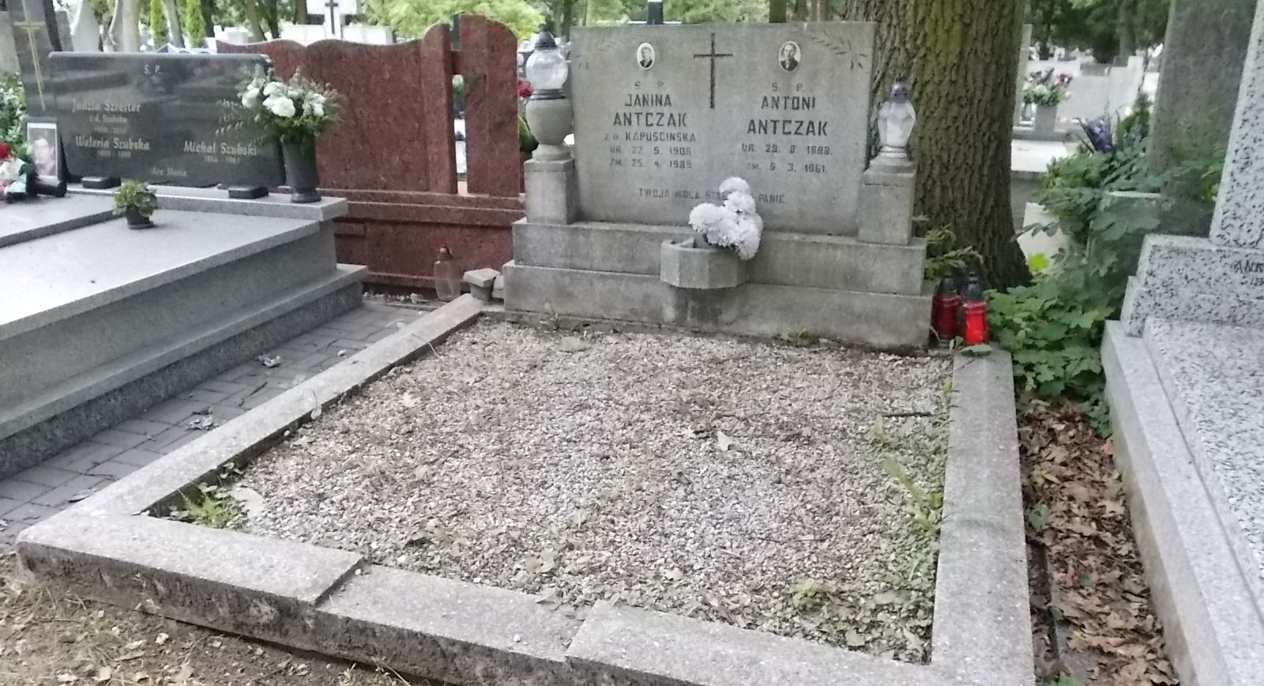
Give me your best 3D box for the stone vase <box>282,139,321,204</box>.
[{"bbox_3d":[-1.606,-0.846,4.622,0.156,0.315,0.156,5,20,19],"label":"stone vase"}]

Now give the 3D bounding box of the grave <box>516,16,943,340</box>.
[{"bbox_3d":[0.310,-0.667,3.936,1.865,1.240,0.400,6,21,19],"label":"grave"}]

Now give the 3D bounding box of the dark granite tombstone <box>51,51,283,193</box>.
[{"bbox_3d":[-2.449,-1.172,4.990,1.430,0.640,0.080,6,18,20],"label":"dark granite tombstone"}]

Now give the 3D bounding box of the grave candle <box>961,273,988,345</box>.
[{"bbox_3d":[1.310,-0.126,3.618,0.089,0.268,0.089,1,18,20],"label":"grave candle"}]

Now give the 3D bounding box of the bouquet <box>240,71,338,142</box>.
[{"bbox_3d":[-1.651,-1.139,4.567,0.480,0.340,0.420,6,21,19],"label":"bouquet"}]

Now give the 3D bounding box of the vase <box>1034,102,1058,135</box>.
[{"bbox_3d":[3.351,-1.827,7.672,0.167,0.235,0.167,5,20,19],"label":"vase"}]

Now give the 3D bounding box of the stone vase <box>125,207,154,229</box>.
[{"bbox_3d":[-2.373,-0.611,4.563,0.125,0.100,0.125,6,21,19],"label":"stone vase"}]

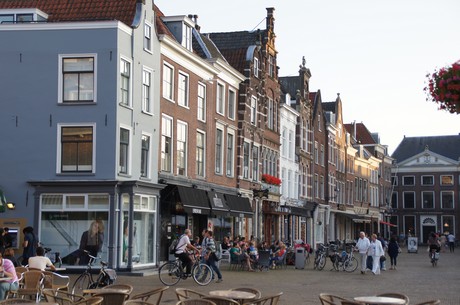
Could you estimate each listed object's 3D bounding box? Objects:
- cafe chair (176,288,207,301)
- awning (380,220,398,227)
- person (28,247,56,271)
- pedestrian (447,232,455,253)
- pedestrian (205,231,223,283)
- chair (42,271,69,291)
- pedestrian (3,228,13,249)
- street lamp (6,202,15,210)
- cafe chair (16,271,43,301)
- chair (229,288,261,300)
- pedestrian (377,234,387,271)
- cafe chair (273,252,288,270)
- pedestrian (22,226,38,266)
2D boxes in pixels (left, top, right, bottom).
[{"bbox_3d":[-0.469,2.367,13.800,0.580,0.780,0.560,-1,-5,13],"label":"cafe chair"},{"bbox_3d":[17.451,7.825,105.000,1.400,0.650,3.500,-1,-5,17],"label":"awning"},{"bbox_3d":[-4.978,3.178,25.400,0.620,1.290,0.800,-1,-5,12],"label":"person"},{"bbox_3d":[19.387,7.954,84.000,0.520,1.770,0.400,0,-5,3],"label":"pedestrian"},{"bbox_3d":[-0.576,3.571,32.800,0.680,1.780,0.520,-1,-5,9],"label":"pedestrian"},{"bbox_3d":[-4.122,3.212,22.600,0.580,0.760,0.570,2,-5,-25],"label":"chair"},{"bbox_3d":[-8.427,3.774,36.200,0.500,1.780,0.420,0,-5,6],"label":"pedestrian"},{"bbox_3d":[-8.455,2.083,36.900,0.300,0.300,0.220,-1,-5,14],"label":"street lamp"},{"bbox_3d":[-4.108,2.870,19.700,0.560,0.780,0.580,-1,-5,18],"label":"cafe chair"},{"bbox_3d":[0.220,2.388,14.000,0.560,0.780,0.580,-1,-5,11],"label":"chair"},{"bbox_3d":[7.093,4.677,45.000,0.500,1.750,0.420,1,-5,-11],"label":"pedestrian"},{"bbox_3d":[2.320,4.950,43.700,0.620,0.880,0.580,1,-5,-6],"label":"cafe chair"},{"bbox_3d":[-7.395,3.707,35.500,0.460,1.800,0.500,-2,-5,21],"label":"pedestrian"}]

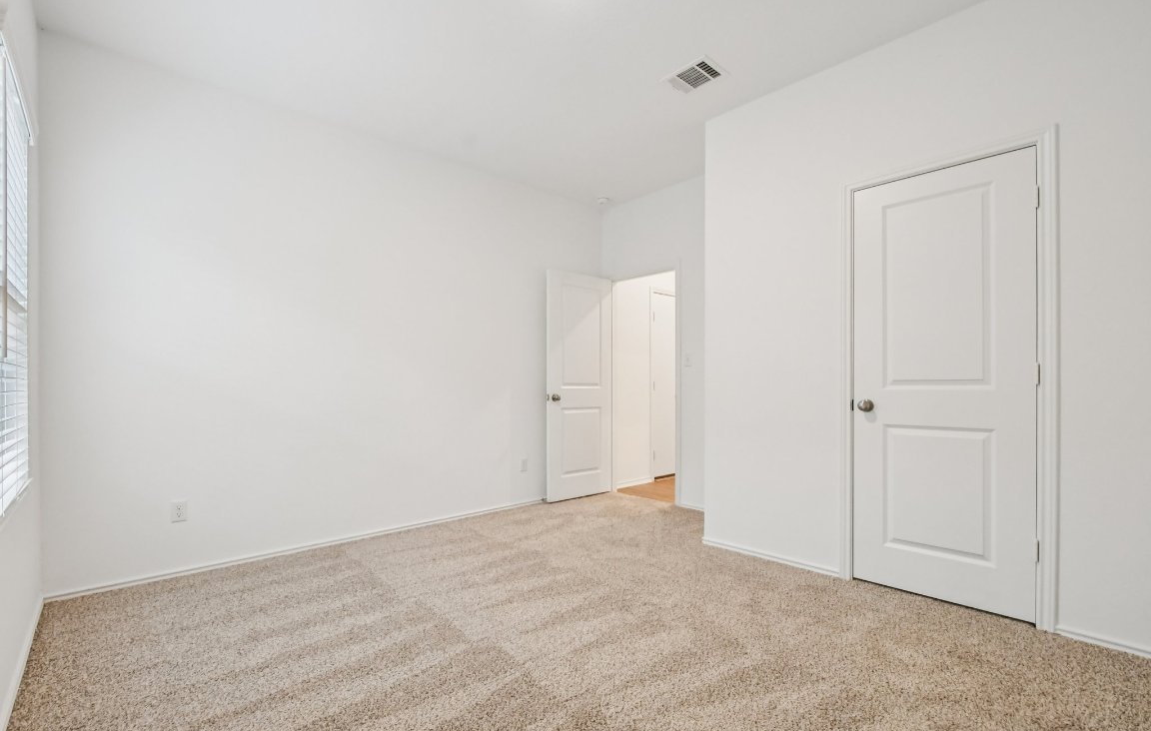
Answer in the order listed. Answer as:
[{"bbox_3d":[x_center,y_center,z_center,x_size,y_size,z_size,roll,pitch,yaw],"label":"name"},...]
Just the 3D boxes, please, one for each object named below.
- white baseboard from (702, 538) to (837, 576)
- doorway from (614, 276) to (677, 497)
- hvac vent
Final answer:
[{"bbox_3d":[1.113,1.120,2.830,0.790,0.055,0.016,-1,-2,43],"label":"white baseboard"},{"bbox_3d":[0.625,0.197,4.400,0.740,2.040,0.120,-1,-2,42],"label":"doorway"},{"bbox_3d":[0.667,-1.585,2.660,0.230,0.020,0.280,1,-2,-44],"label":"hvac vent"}]

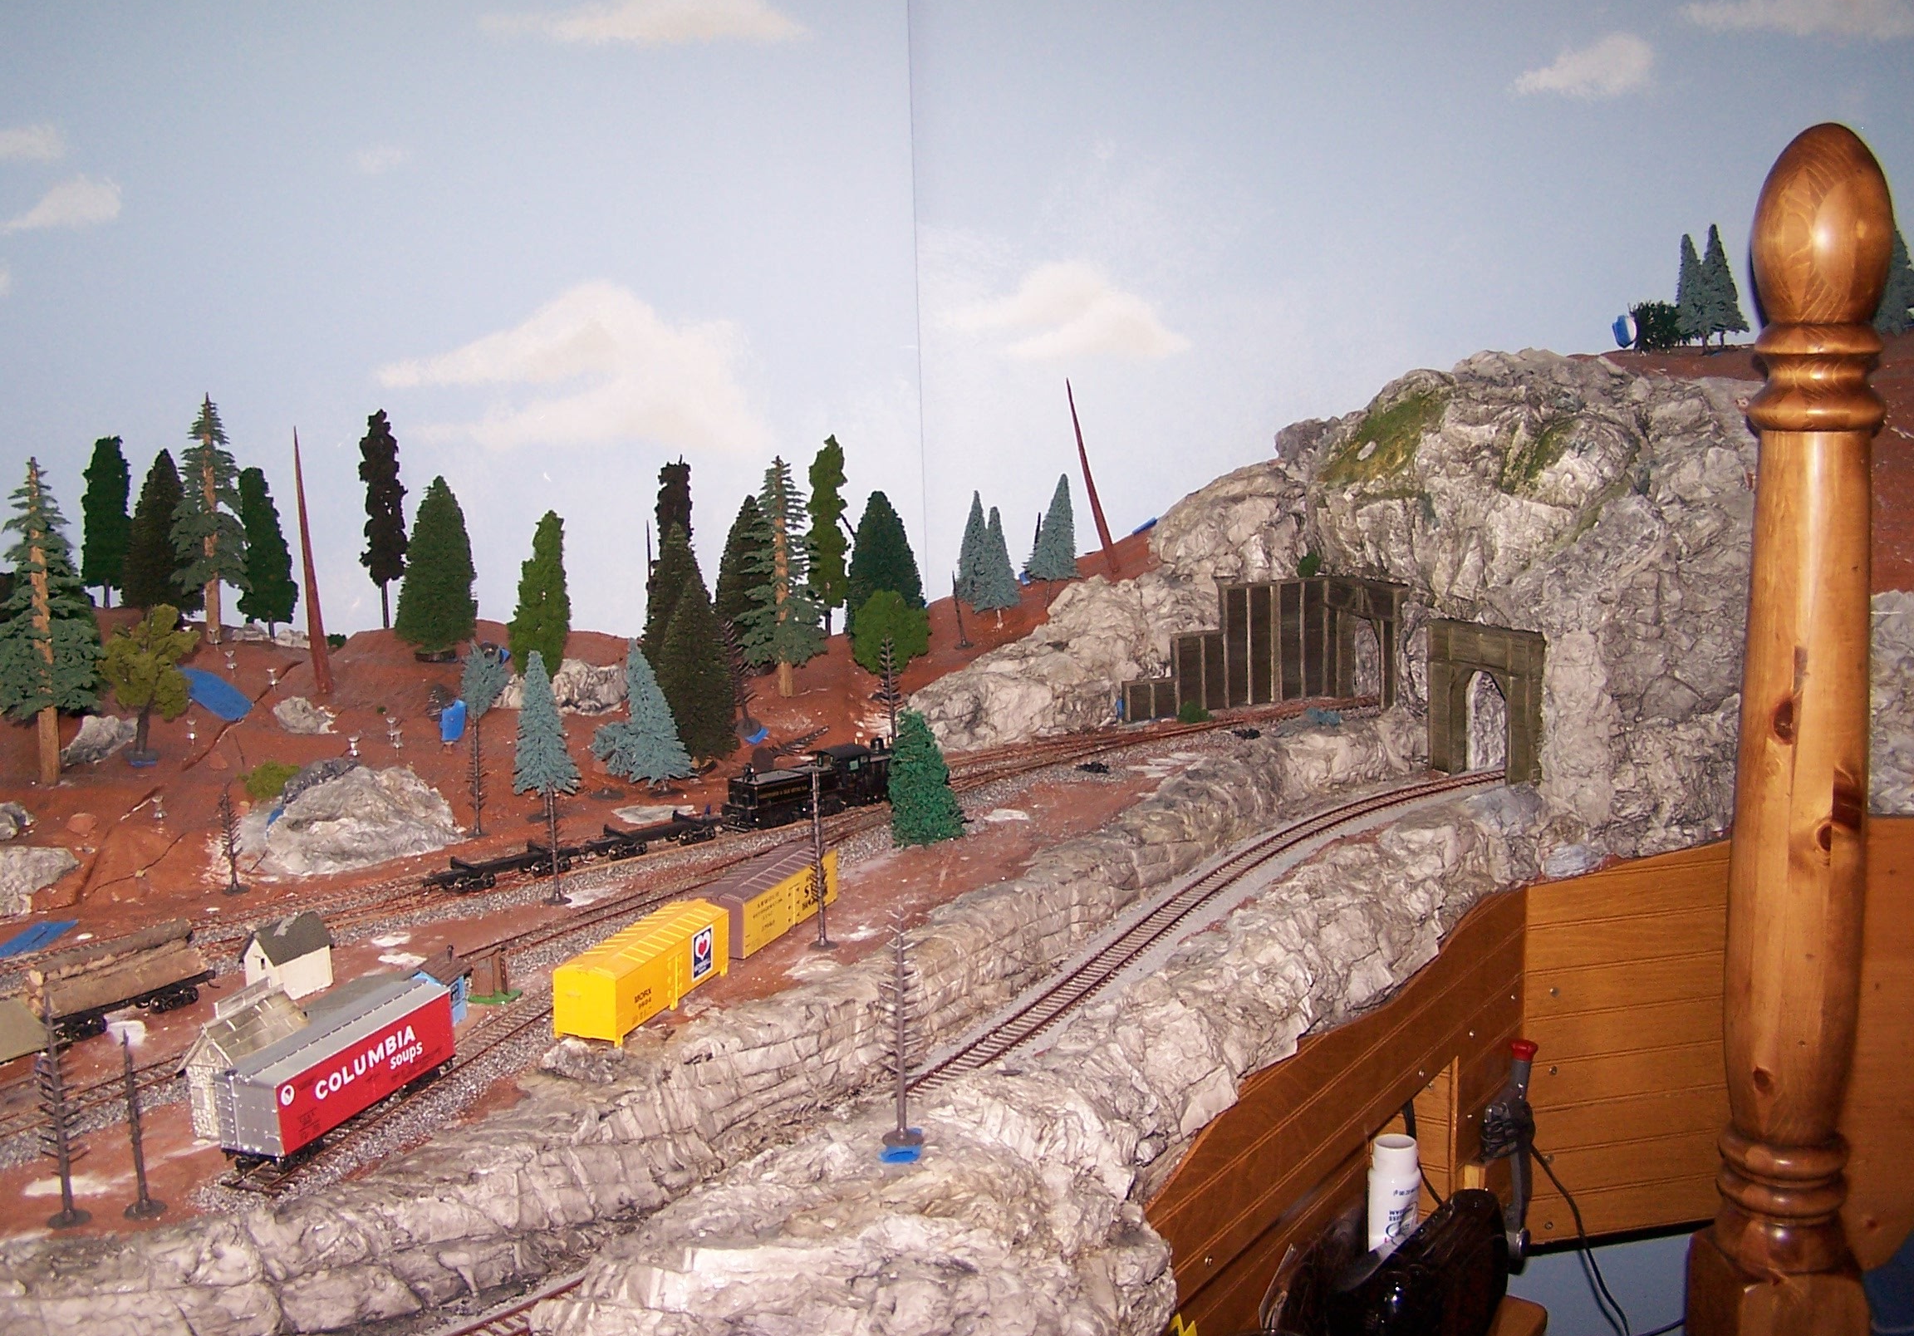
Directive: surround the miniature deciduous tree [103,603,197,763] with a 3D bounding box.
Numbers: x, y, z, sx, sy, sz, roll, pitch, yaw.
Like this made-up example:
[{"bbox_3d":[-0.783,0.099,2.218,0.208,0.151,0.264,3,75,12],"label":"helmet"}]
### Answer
[{"bbox_3d":[-0.585,0.009,1.521,0.069,0.112,0.069,-5,10,-21],"label":"miniature deciduous tree"}]

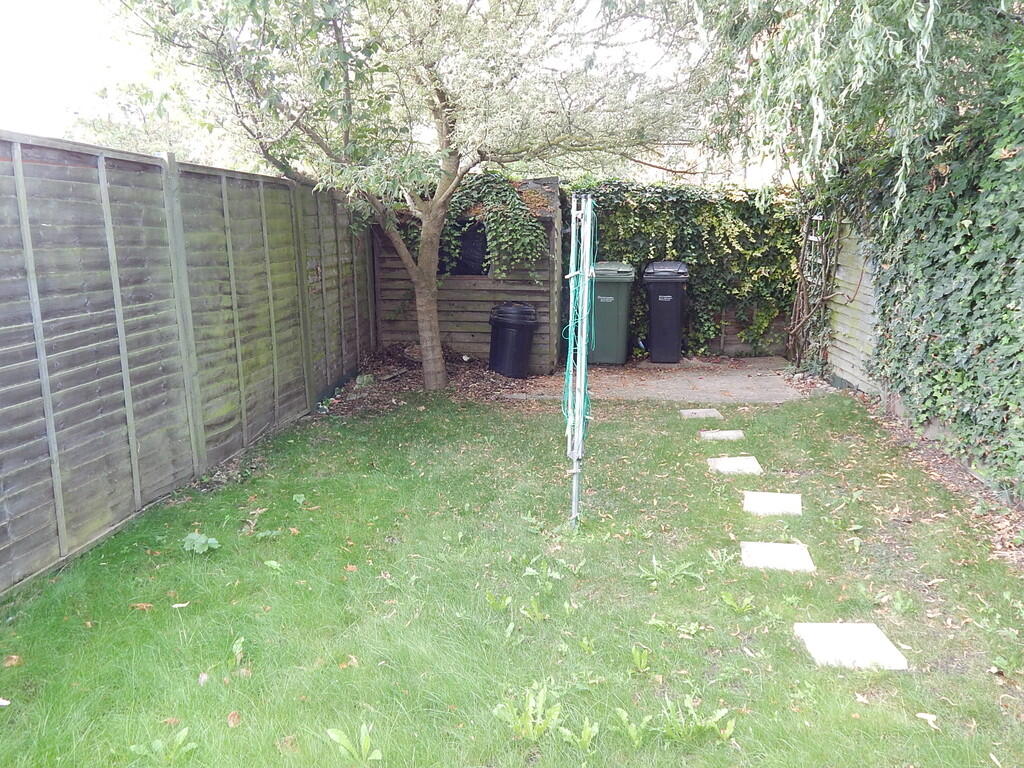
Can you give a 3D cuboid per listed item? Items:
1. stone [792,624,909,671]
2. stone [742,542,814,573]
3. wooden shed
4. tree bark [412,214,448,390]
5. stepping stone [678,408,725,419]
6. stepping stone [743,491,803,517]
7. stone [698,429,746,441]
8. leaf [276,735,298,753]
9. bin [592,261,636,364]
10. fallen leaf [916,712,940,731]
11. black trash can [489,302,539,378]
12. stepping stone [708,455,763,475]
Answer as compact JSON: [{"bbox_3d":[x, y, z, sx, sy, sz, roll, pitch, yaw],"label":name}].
[{"bbox_3d":[1.192,0.941,2.939,0.297,0.040,0.319,0,11,3],"label":"stone"},{"bbox_3d":[1.195,0.791,3.738,0.301,0.040,0.304,2,11,11],"label":"stone"},{"bbox_3d":[-0.410,-1.259,9.193,1.950,2.020,1.650,1,11,7],"label":"wooden shed"},{"bbox_3d":[-0.752,-0.754,7.645,0.320,1.630,0.270,0,11,2],"label":"tree bark"},{"bbox_3d":[1.505,0.252,6.606,0.303,0.040,0.320,0,11,2],"label":"stepping stone"},{"bbox_3d":[1.402,0.655,4.459,0.300,0.040,0.326,2,11,15],"label":"stepping stone"},{"bbox_3d":[1.502,0.382,5.915,0.302,0.040,0.292,0,11,4],"label":"stone"},{"bbox_3d":[-0.642,1.027,2.367,0.063,0.020,0.074,0,11,2],"label":"leaf"},{"bbox_3d":[1.041,-0.798,9.248,0.590,1.070,0.720,0,11,2],"label":"bin"},{"bbox_3d":[1.239,1.004,2.464,0.071,0.020,0.086,0,11,2],"label":"fallen leaf"},{"bbox_3d":[0.002,-0.446,8.366,0.480,0.710,0.480,3,11,0],"label":"black trash can"},{"bbox_3d":[1.393,0.523,5.163,0.296,0.040,0.327,0,11,2],"label":"stepping stone"}]

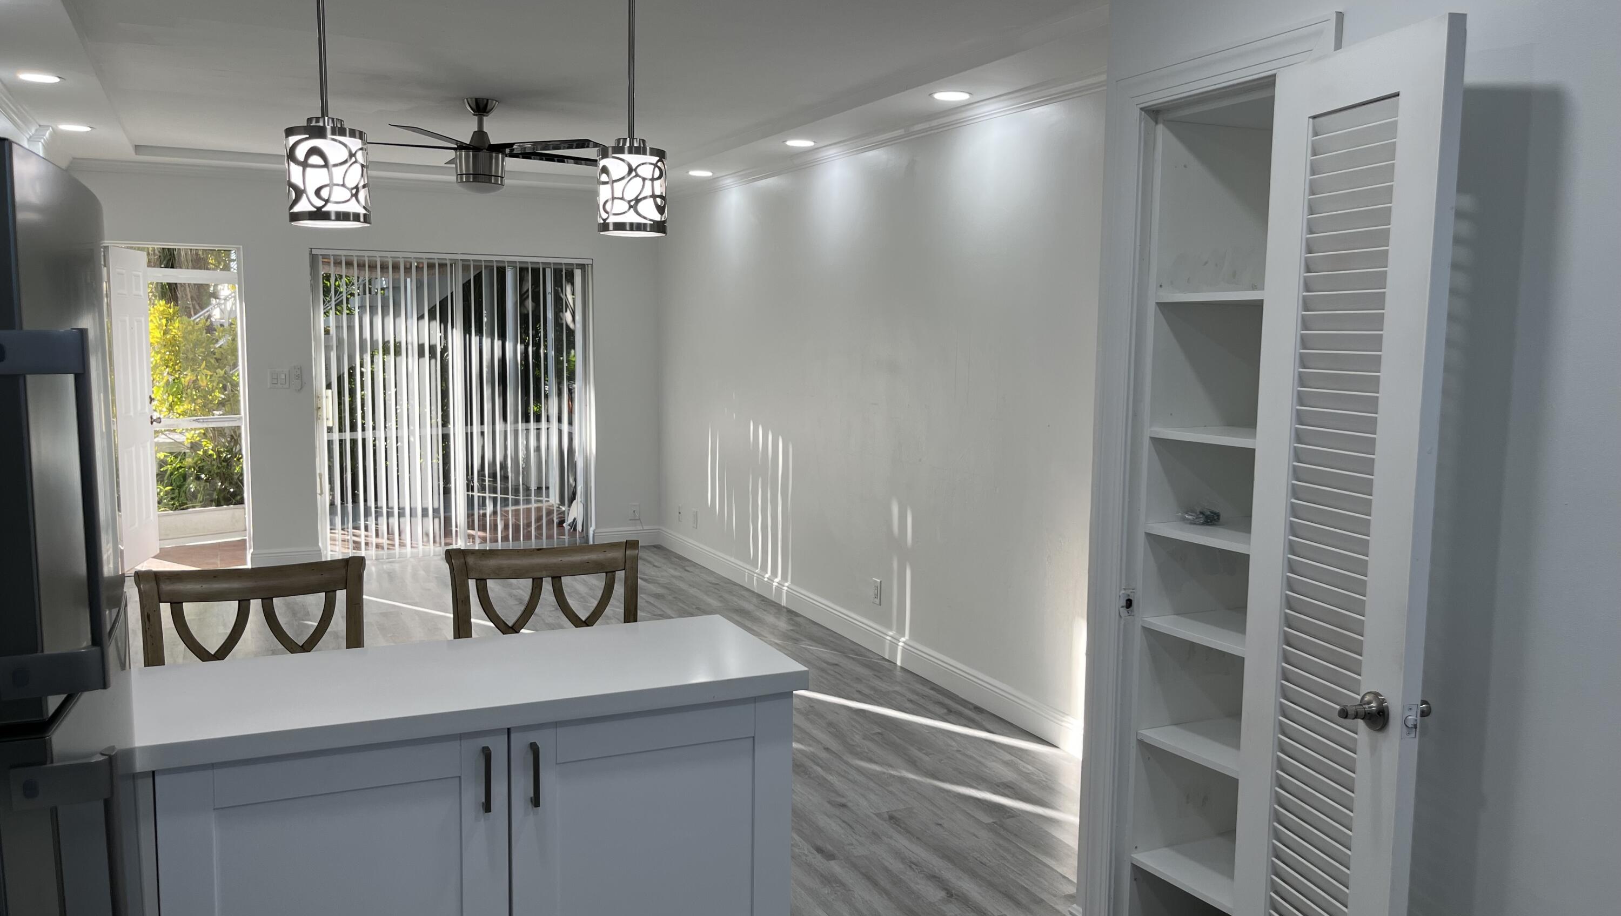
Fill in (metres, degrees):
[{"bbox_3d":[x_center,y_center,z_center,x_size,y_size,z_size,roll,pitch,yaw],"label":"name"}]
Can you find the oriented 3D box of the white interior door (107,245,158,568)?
[{"bbox_3d":[-4.343,-0.319,7.800,0.045,2.010,0.690,0,6,-11],"label":"white interior door"}]

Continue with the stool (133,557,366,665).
[{"bbox_3d":[-1.173,0.766,2.607,0.470,1.015,0.530,-2,6,-22],"label":"stool"}]

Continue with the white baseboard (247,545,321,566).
[{"bbox_3d":[-3.362,0.649,7.808,0.430,0.130,0.020,-2,6,-25],"label":"white baseboard"}]

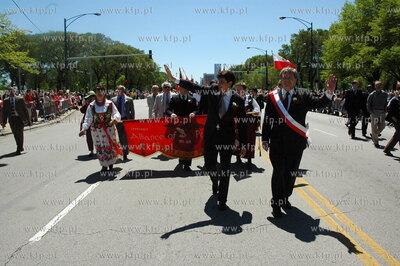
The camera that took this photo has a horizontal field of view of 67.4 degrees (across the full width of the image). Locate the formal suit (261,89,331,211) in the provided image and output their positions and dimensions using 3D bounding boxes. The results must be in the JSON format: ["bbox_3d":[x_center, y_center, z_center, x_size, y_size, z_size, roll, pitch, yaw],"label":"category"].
[{"bbox_3d":[1.206,0.193,3.725,0.830,1.470,0.520,0,7,7],"label":"formal suit"}]

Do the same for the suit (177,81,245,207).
[{"bbox_3d":[0.163,0.098,3.920,0.850,1.600,0.600,1,8,11],"label":"suit"}]

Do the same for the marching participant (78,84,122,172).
[{"bbox_3d":[-1.926,-0.107,5.820,0.780,1.660,0.480,-1,7,-5],"label":"marching participant"}]

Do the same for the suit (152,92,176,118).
[{"bbox_3d":[-0.808,-0.209,7.228,0.580,1.490,0.380,-1,7,-2],"label":"suit"}]

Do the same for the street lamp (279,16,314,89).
[{"bbox_3d":[10.449,-7.561,32.537,3.600,9.500,0.350,-1,7,0],"label":"street lamp"}]

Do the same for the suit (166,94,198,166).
[{"bbox_3d":[-0.350,-0.037,5.991,0.640,1.440,0.420,-1,7,0],"label":"suit"}]

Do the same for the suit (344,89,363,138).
[{"bbox_3d":[4.866,-0.618,9.500,0.540,1.570,0.450,1,8,14],"label":"suit"}]

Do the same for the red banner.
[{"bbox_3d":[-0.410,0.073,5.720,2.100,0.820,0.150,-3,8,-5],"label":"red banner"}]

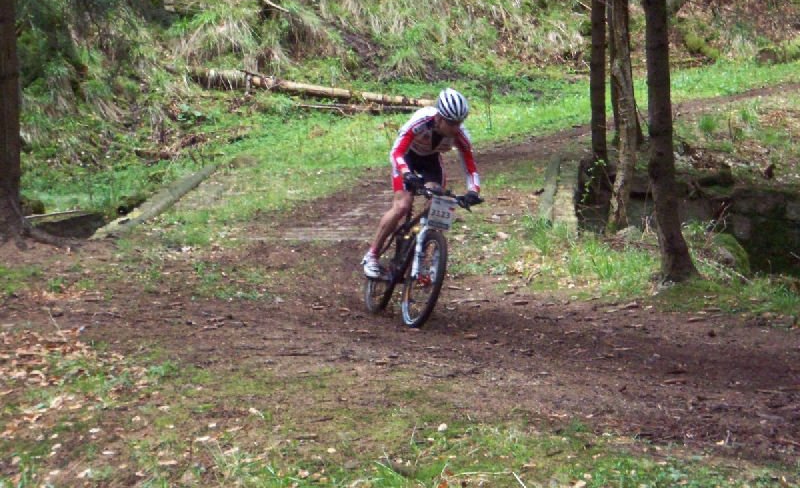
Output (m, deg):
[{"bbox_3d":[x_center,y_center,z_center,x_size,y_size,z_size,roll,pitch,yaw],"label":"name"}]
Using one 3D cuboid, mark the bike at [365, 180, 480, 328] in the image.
[{"bbox_3d":[0.060,0.040,18.708,0.610,1.010,1.730,13,0,-16],"label":"bike"}]

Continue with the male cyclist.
[{"bbox_3d":[0.118,-0.384,18.793,0.630,1.330,0.950,9,1,-15],"label":"male cyclist"}]

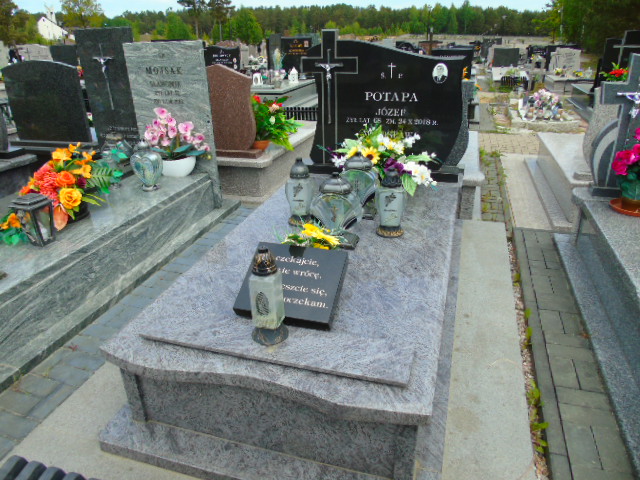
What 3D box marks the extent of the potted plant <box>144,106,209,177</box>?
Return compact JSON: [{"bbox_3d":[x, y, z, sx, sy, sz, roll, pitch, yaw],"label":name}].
[{"bbox_3d":[-1.119,-0.757,3.603,0.440,0.520,0.280,6,26,16],"label":"potted plant"}]

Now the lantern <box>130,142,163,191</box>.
[{"bbox_3d":[-1.266,-0.549,3.376,0.180,0.350,0.120,3,25,9],"label":"lantern"}]

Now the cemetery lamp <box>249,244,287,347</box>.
[{"bbox_3d":[-0.177,0.175,1.533,0.126,0.344,0.126,6,27,16],"label":"cemetery lamp"}]

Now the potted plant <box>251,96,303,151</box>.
[{"bbox_3d":[-0.393,-1.032,4.128,0.410,0.480,0.360,6,26,16],"label":"potted plant"}]

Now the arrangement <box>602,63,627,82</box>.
[{"bbox_3d":[4.362,-2.405,6.800,0.450,0.400,0.360,6,27,16],"label":"arrangement"}]

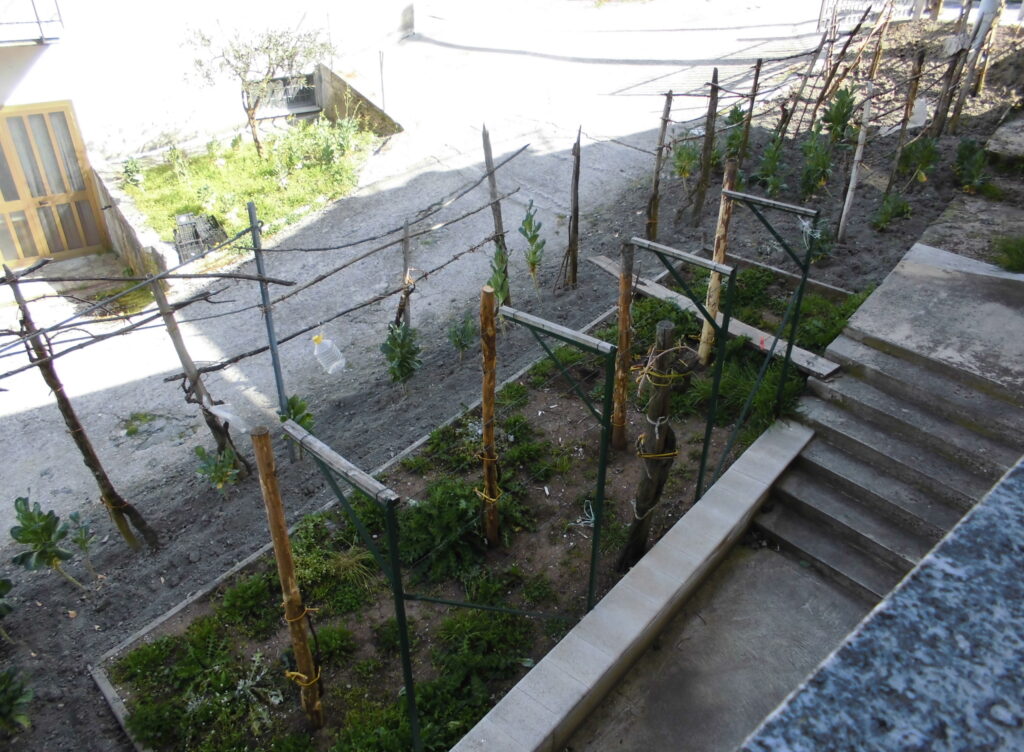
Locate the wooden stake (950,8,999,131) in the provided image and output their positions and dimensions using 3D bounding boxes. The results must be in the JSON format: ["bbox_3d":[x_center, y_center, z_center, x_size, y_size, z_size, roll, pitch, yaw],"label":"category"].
[{"bbox_3d":[7.423,-4.918,12.428,0.140,1.844,0.140,1,28,-1],"label":"wooden stake"}]

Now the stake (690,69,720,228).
[{"bbox_3d":[2.540,-2.936,10.096,0.100,2.057,0.100,1,28,0],"label":"stake"}]

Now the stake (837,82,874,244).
[{"bbox_3d":[4.180,-2.539,9.345,0.080,1.957,0.080,-1,28,1],"label":"stake"}]

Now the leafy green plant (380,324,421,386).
[{"bbox_3d":[-0.982,-0.190,6.836,0.370,0.592,0.370,-4,30,-8],"label":"leafy green plant"}]

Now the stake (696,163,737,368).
[{"bbox_3d":[1.856,-0.957,6.961,0.090,1.932,0.090,8,30,14],"label":"stake"}]

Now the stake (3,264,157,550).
[{"bbox_3d":[-2.678,0.303,4.838,0.130,2.150,0.120,-27,38,-28],"label":"stake"}]

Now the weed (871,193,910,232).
[{"bbox_3d":[4.662,-2.014,9.473,0.458,0.482,0.445,16,37,23],"label":"weed"}]

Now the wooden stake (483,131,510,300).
[{"bbox_3d":[-0.155,-1.604,8.013,0.080,1.905,0.080,-7,29,0],"label":"wooden stake"}]

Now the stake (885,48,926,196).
[{"bbox_3d":[5.457,-3.470,10.660,0.090,1.952,0.090,1,28,0],"label":"stake"}]

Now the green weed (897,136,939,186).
[{"bbox_3d":[5.478,-2.898,10.391,0.527,0.661,0.512,16,37,23],"label":"green weed"}]

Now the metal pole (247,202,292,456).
[{"bbox_3d":[-1.965,-0.282,6.276,0.055,2.280,0.055,0,28,0],"label":"metal pole"}]

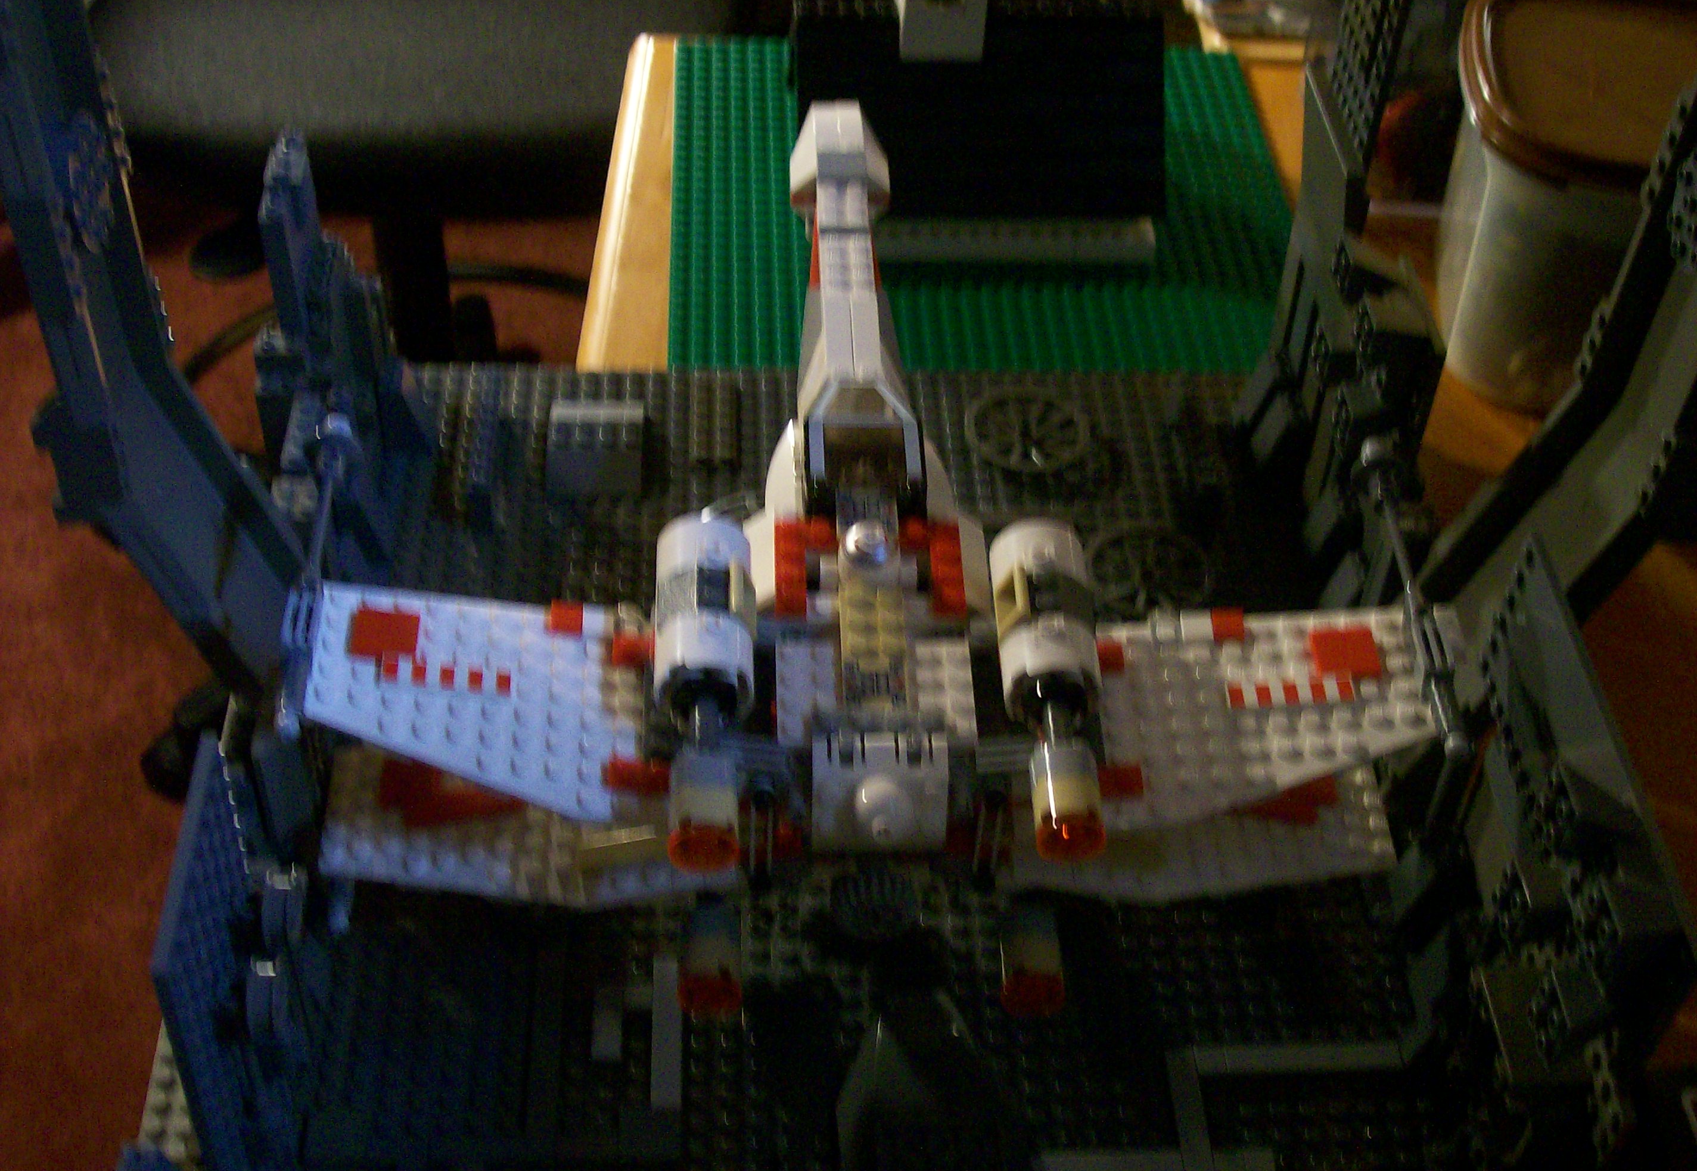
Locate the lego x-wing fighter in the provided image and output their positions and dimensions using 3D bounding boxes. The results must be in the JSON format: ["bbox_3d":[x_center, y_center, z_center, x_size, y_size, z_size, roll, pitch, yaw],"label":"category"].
[{"bbox_3d":[0.000,-0.042,0.642,0.283,0.092,0.334,2,46,-5],"label":"lego x-wing fighter"}]

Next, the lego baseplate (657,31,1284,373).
[{"bbox_3d":[0.057,-0.153,0.899,0.256,0.004,0.256,1,43,-4],"label":"lego baseplate"}]

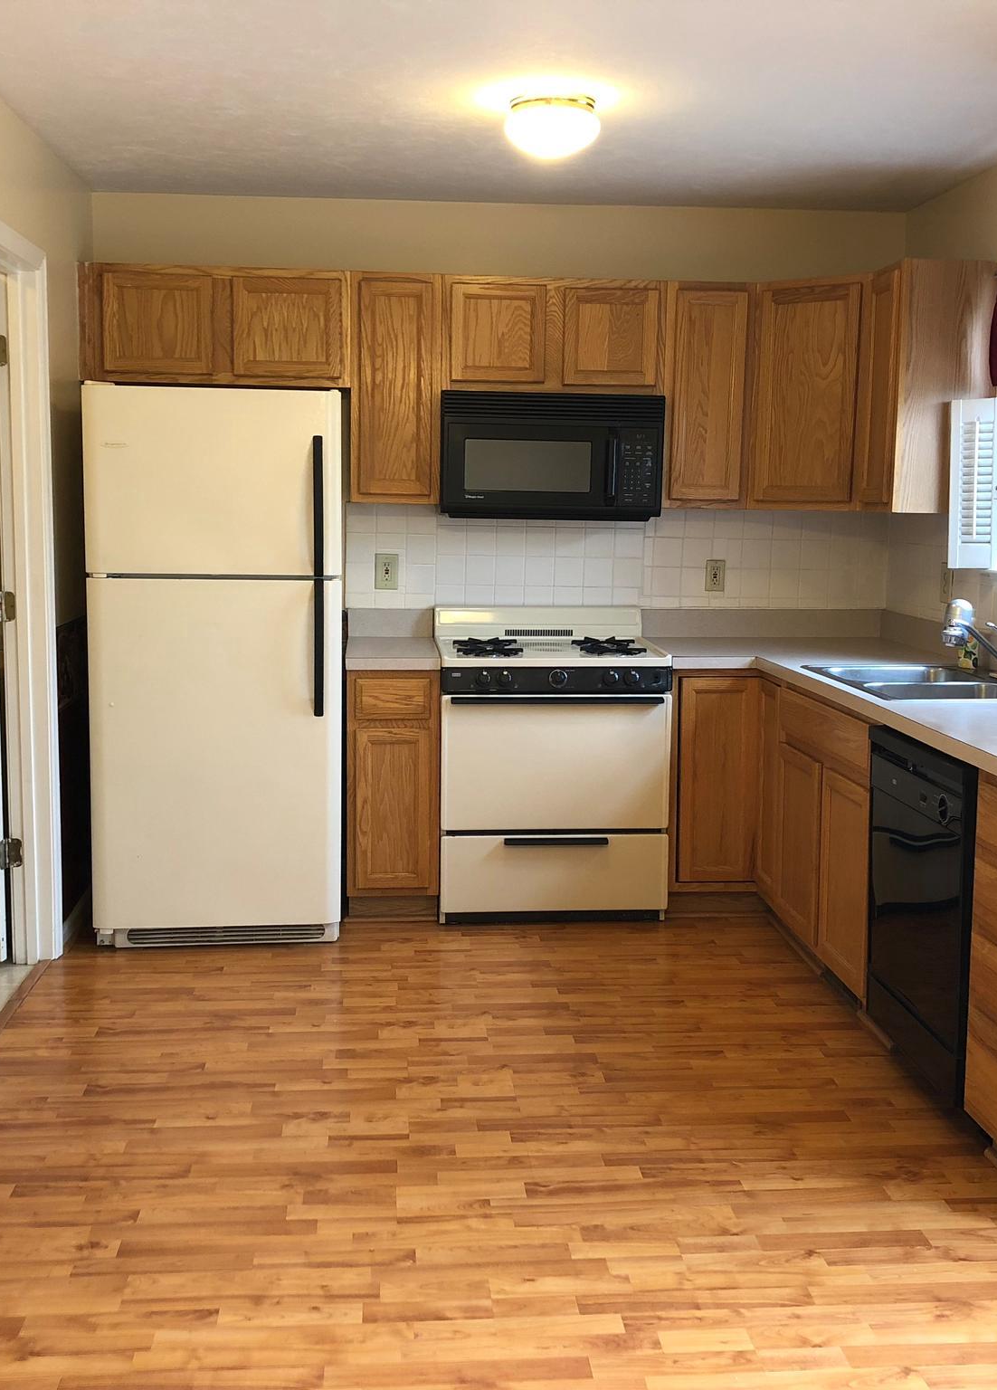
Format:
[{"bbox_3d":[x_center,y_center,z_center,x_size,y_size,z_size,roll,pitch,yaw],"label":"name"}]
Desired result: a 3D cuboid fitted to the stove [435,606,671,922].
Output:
[{"bbox_3d":[0.165,0.232,5.195,0.756,1.020,0.650,0,8,-5],"label":"stove"}]

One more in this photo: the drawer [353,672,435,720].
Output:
[{"bbox_3d":[-0.361,-0.025,5.082,0.249,0.145,0.546,0,8,-5],"label":"drawer"}]

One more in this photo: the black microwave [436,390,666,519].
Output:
[{"bbox_3d":[0.171,-0.823,5.195,0.752,0.418,0.395,0,8,-5],"label":"black microwave"}]

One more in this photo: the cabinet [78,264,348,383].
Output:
[{"bbox_3d":[-0.938,-1.232,5.075,0.874,0.376,0.323,0,8,-5],"label":"cabinet"}]

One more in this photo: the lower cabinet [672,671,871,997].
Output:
[{"bbox_3d":[1.029,0.368,4.667,0.880,0.827,1.645,0,8,-5],"label":"lower cabinet"}]

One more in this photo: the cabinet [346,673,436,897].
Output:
[{"bbox_3d":[-0.363,0.255,5.165,0.301,0.792,0.635,0,8,-5],"label":"cabinet"}]

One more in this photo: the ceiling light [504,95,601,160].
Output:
[{"bbox_3d":[0.138,-1.468,3.900,0.249,0.147,0.249,0,8,-5],"label":"ceiling light"}]

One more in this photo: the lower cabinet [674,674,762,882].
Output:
[{"bbox_3d":[0.699,0.248,5.240,0.308,0.747,0.590,0,8,-5],"label":"lower cabinet"}]

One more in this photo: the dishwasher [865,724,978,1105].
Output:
[{"bbox_3d":[1.276,0.495,3.558,0.607,0.787,0.612,0,8,-5],"label":"dishwasher"}]

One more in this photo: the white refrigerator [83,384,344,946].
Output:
[{"bbox_3d":[-0.898,-0.114,4.955,0.767,1.717,0.762,0,8,-5],"label":"white refrigerator"}]

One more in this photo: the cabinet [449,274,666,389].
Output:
[{"bbox_3d":[0.174,-1.224,5.169,0.762,0.376,0.323,0,8,-5],"label":"cabinet"}]

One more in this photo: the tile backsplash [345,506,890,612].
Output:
[{"bbox_3d":[0.445,-0.494,5.453,2.000,0.372,0.023,0,8,-5],"label":"tile backsplash"}]

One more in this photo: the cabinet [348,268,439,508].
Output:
[{"bbox_3d":[-0.358,-1.036,5.150,0.301,0.761,0.323,0,8,-5],"label":"cabinet"}]

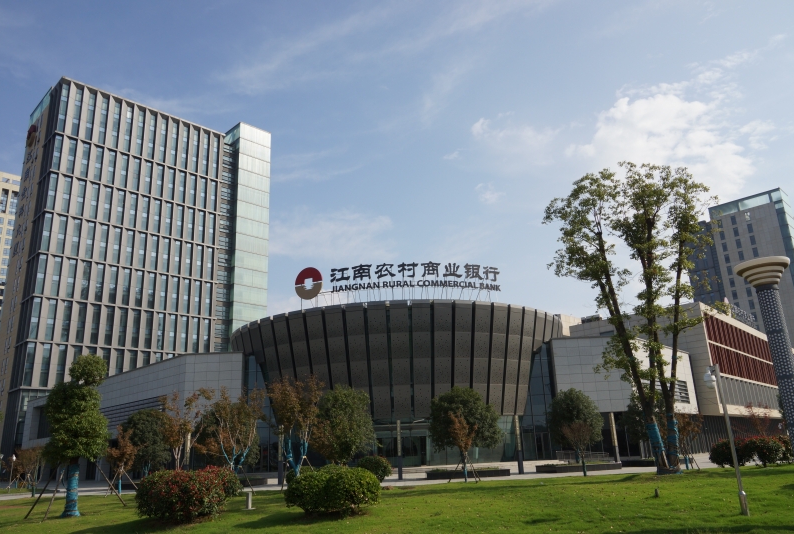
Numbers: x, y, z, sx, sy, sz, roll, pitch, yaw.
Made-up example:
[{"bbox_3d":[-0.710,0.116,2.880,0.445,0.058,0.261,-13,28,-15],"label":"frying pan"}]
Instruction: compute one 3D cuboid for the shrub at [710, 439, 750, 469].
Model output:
[{"bbox_3d":[18.499,10.373,33.494,2.232,1.550,2.232,-3,-17,0],"label":"shrub"}]

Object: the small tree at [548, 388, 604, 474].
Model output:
[{"bbox_3d":[12.360,11.000,41.561,3.878,5.090,3.878,-3,-17,0],"label":"small tree"}]

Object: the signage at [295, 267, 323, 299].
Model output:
[{"bbox_3d":[-8.486,1.665,58.991,3.200,3.200,0.450,-11,-19,25],"label":"signage"}]

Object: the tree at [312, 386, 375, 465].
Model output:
[{"bbox_3d":[-3.807,11.531,42.715,4.412,6.260,4.412,-3,-17,0],"label":"tree"}]

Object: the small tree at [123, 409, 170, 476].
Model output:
[{"bbox_3d":[-18.914,13.431,45.319,3.473,5.360,3.473,-3,-17,0],"label":"small tree"}]

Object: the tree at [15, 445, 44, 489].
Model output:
[{"bbox_3d":[-29.871,16.320,48.785,2.276,3.320,2.276,-3,-17,0],"label":"tree"}]

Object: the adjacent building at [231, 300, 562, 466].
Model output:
[{"bbox_3d":[0.146,15.625,71.201,39.455,14.612,38.000,-3,-17,0],"label":"adjacent building"}]

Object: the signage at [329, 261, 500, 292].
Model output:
[{"bbox_3d":[2.123,1.001,58.302,17.066,2.550,2.417,0,-17,-8],"label":"signage"}]

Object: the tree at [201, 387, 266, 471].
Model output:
[{"bbox_3d":[-9.586,9.956,35.189,3.635,5.810,3.635,-3,-17,0],"label":"tree"}]

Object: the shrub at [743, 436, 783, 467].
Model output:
[{"bbox_3d":[19.497,9.863,32.016,2.240,1.580,2.240,-3,-17,0],"label":"shrub"}]

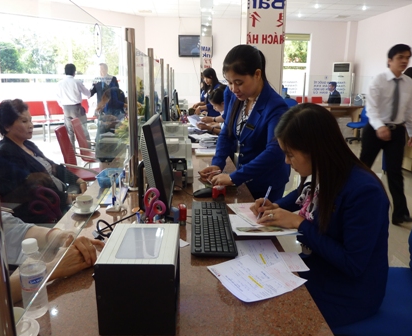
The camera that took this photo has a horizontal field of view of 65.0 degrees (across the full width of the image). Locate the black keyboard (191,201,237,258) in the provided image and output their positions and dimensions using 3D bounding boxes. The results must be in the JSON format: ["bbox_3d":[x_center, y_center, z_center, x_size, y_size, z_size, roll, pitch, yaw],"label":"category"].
[{"bbox_3d":[0.020,0.208,1.197,0.145,0.030,0.458,0,14,-2],"label":"black keyboard"}]

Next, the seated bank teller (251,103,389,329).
[{"bbox_3d":[0.397,0.377,1.215,0.580,1.210,0.460,2,14,7],"label":"seated bank teller"}]

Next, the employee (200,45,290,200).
[{"bbox_3d":[0.239,0.149,1.654,0.490,1.460,0.470,-11,18,-38],"label":"employee"}]

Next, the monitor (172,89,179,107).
[{"bbox_3d":[-0.428,-0.966,4.810,0.150,0.360,0.380,0,14,-3],"label":"monitor"}]

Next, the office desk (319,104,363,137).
[{"bbox_3d":[3.639,-1.263,8.901,1.200,0.750,0.600,1,14,3],"label":"office desk"}]

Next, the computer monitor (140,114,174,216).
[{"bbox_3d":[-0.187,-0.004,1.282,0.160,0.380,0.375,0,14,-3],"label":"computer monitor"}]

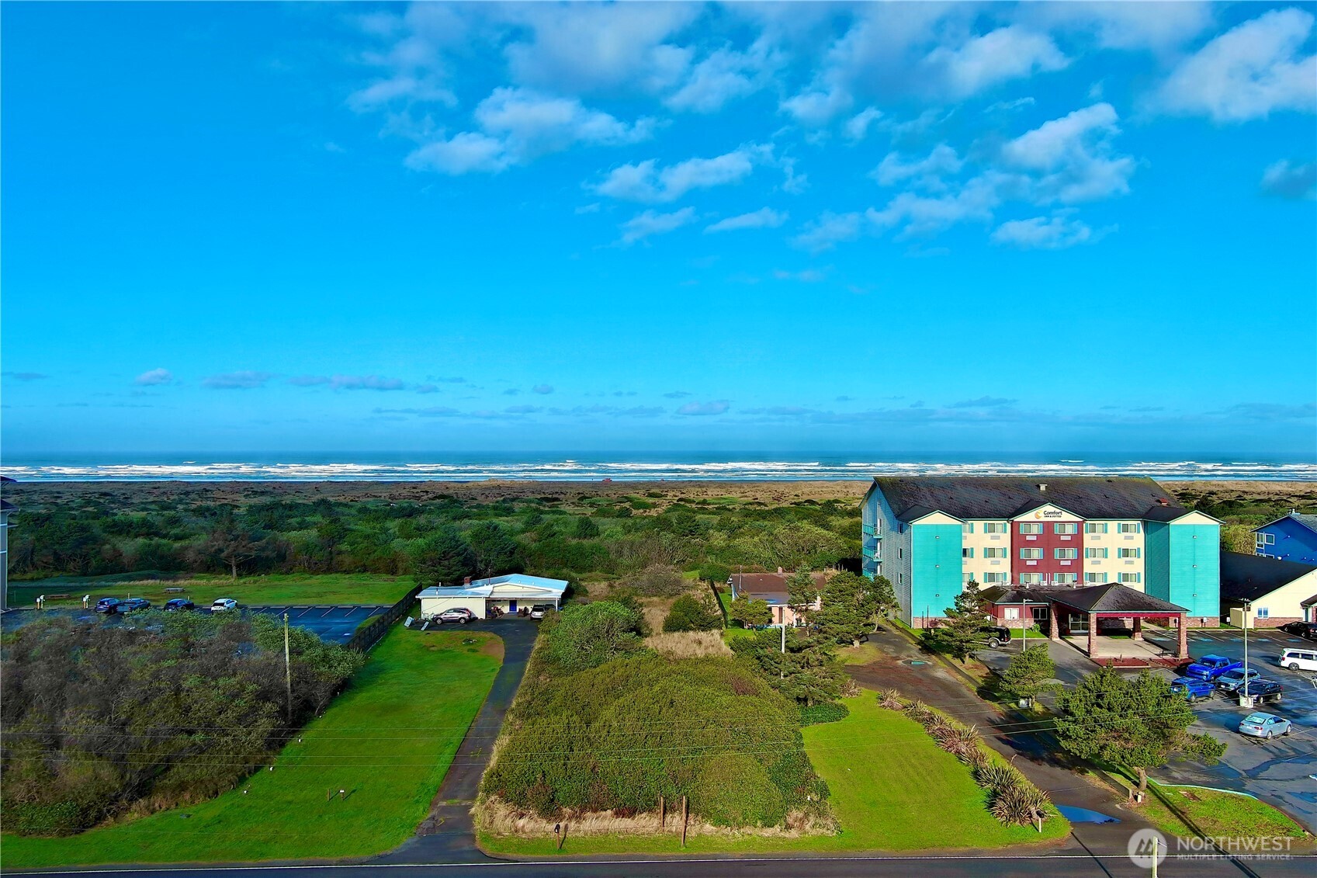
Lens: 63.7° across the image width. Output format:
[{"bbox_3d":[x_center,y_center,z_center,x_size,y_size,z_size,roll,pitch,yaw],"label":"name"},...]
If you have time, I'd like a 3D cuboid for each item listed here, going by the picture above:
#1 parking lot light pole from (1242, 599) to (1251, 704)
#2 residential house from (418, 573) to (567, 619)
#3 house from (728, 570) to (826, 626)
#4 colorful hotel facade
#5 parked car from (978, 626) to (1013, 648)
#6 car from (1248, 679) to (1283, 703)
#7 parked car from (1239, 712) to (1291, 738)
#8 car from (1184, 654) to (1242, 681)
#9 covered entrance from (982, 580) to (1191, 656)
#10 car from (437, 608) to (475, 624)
[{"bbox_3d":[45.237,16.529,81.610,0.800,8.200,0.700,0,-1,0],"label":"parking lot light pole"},{"bbox_3d":[-19.695,18.947,128.776,16.823,4.206,12.925,0,-1,0],"label":"residential house"},{"bbox_3d":[14.361,18.669,126.265,11.078,4.719,15.899,0,-1,0],"label":"house"},{"bbox_3d":[45.237,13.030,132.419,34.671,16.105,29.953,0,-1,0],"label":"colorful hotel facade"},{"bbox_3d":[32.517,19.890,106.917,5.200,1.930,2.000,0,-1,27],"label":"parked car"},{"bbox_3d":[47.696,19.901,84.097,4.350,1.500,1.770,0,-1,-32],"label":"car"},{"bbox_3d":[42.373,19.836,73.916,4.630,1.450,1.780,0,-1,-32],"label":"parked car"},{"bbox_3d":[48.608,19.753,92.678,5.850,1.950,2.030,0,-1,-32],"label":"car"},{"bbox_3d":[43.749,17.606,110.631,13.643,6.565,20.515,0,-1,0],"label":"covered entrance"},{"bbox_3d":[-23.415,20.140,120.893,4.550,1.680,1.820,0,-1,0],"label":"car"}]

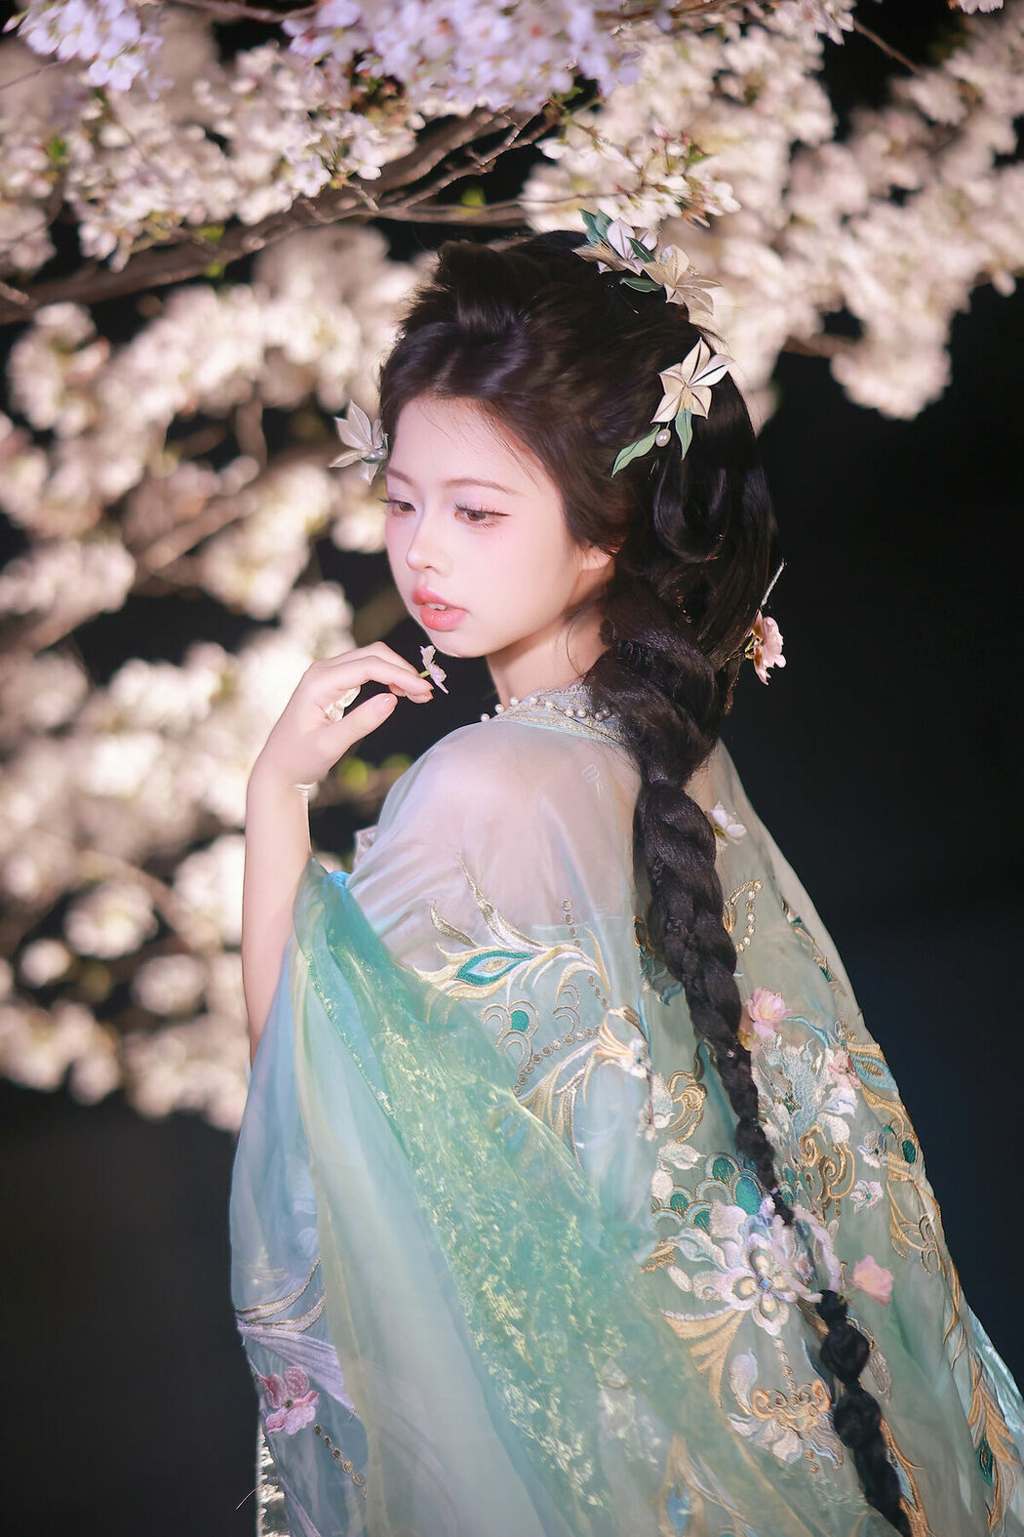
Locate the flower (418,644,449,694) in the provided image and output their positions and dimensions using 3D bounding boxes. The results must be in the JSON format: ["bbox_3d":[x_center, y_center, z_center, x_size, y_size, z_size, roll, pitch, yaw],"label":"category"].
[{"bbox_3d":[-0.054,-0.069,2.510,0.017,0.036,0.034,-25,0,0],"label":"flower"}]

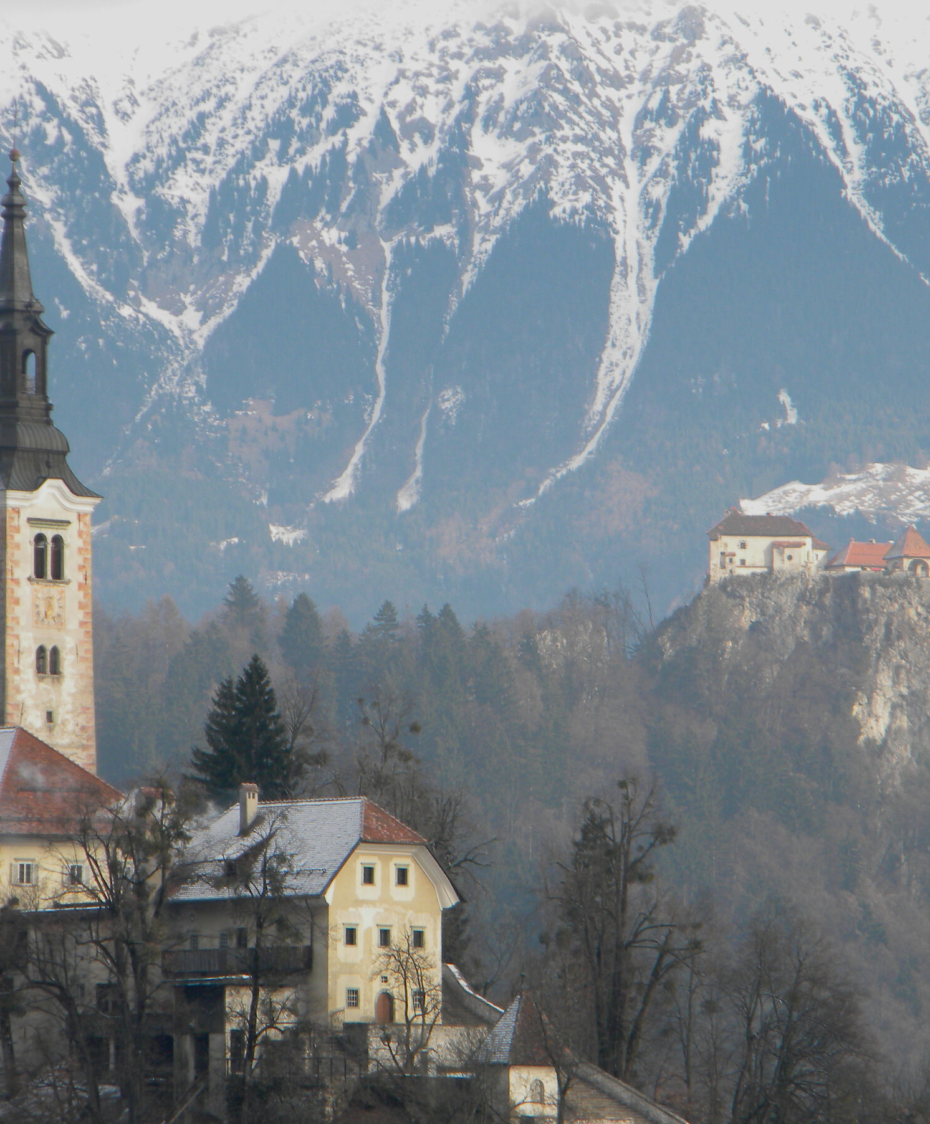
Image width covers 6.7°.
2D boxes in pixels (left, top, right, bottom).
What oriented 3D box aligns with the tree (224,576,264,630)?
[{"bbox_3d":[-44.864,11.222,1599.332,8.300,17.500,8.300,0,-4,0],"label":"tree"}]

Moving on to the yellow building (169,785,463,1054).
[{"bbox_3d":[-9.453,22.093,494.416,12.000,16.600,14.600,4,-6,-42],"label":"yellow building"}]

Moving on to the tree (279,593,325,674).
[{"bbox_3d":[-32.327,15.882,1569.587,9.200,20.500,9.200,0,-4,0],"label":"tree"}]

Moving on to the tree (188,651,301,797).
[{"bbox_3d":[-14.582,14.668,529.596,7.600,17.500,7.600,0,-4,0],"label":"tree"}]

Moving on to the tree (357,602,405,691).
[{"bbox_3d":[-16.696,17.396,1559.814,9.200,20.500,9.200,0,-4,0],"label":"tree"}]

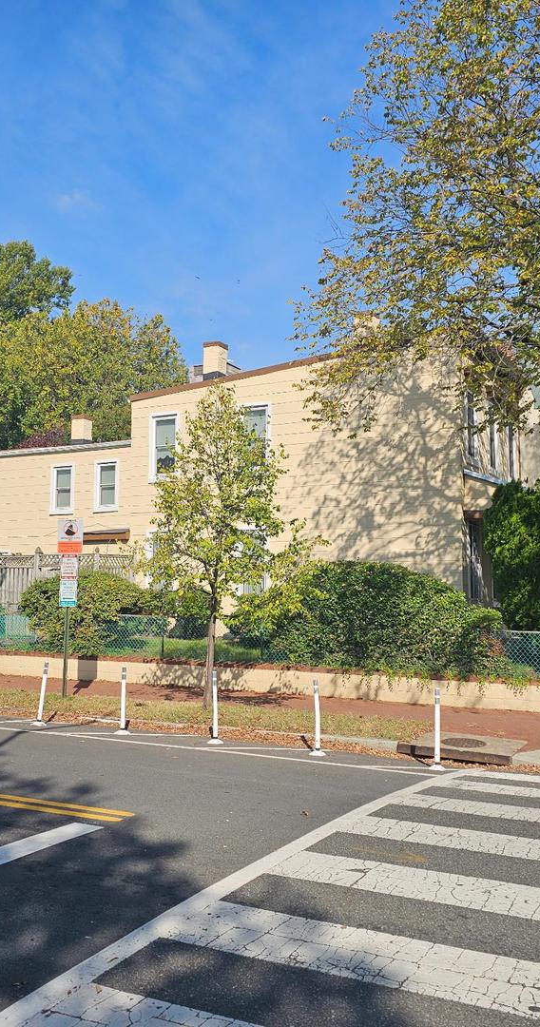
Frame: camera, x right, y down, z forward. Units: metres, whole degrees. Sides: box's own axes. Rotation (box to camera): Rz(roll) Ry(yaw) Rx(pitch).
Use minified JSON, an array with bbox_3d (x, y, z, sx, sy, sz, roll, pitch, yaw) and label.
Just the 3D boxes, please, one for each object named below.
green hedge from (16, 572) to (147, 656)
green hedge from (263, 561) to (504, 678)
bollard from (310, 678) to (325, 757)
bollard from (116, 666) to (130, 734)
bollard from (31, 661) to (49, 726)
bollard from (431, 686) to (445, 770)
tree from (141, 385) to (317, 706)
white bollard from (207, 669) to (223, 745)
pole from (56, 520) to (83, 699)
[{"bbox_3d":[-4.114,2.187,19.852,2.900,1.800,2.200,-3,-6,27],"label":"green hedge"},{"bbox_3d":[1.972,1.932,16.608,4.600,2.000,2.200,-3,-6,27],"label":"green hedge"},{"bbox_3d":[0.591,2.499,11.194,0.200,0.912,0.200,0,-5,0],"label":"bollard"},{"bbox_3d":[-2.089,2.659,12.972,0.180,0.925,0.180,0,-5,0],"label":"bollard"},{"bbox_3d":[-3.350,2.653,13.435,0.200,0.921,0.200,2,-6,28],"label":"bollard"},{"bbox_3d":[1.917,2.453,10.422,0.180,0.925,0.180,-3,-6,27],"label":"bollard"},{"bbox_3d":[-0.678,0.493,14.981,2.802,5.290,2.662,0,-5,0],"label":"tree"},{"bbox_3d":[-0.719,2.561,12.042,0.180,0.925,0.180,-3,-6,27],"label":"white bollard"},{"bbox_3d":[-3.550,1.669,15.997,0.450,3.105,0.080,1,-5,-4],"label":"pole"}]

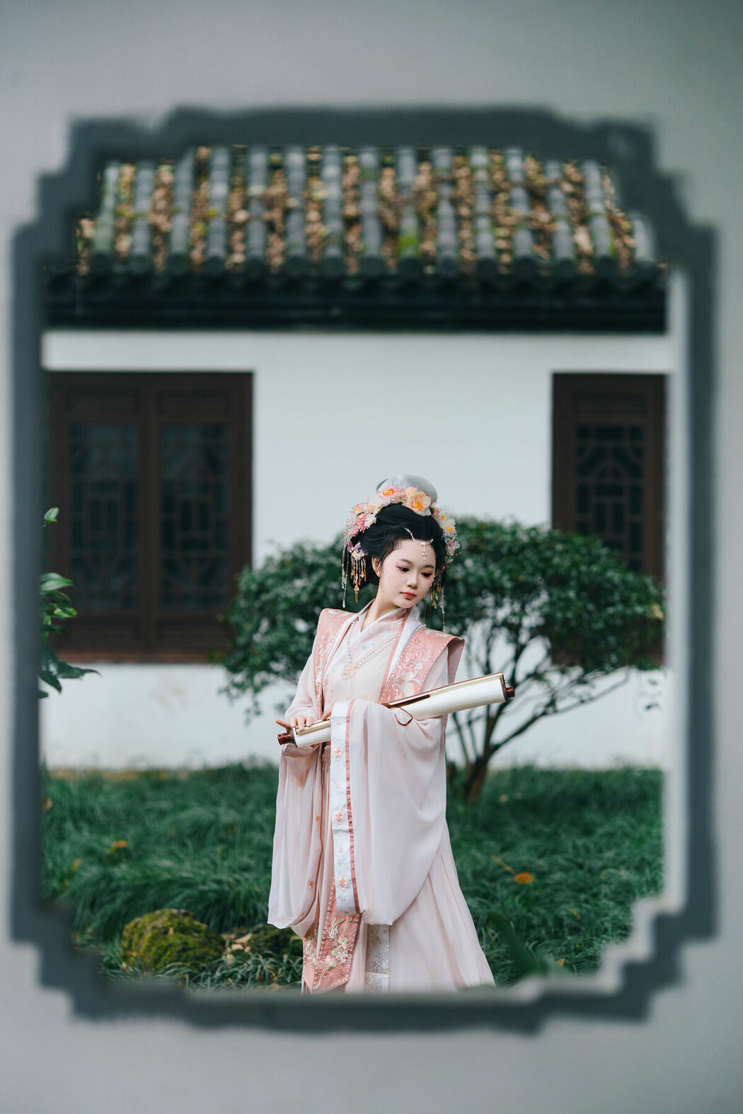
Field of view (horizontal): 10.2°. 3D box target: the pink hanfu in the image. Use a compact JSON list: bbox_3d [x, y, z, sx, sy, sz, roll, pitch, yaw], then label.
[{"bbox_3d":[0.033,0.796,10.400,0.600,1.360,0.500,0,0,33],"label":"pink hanfu"}]

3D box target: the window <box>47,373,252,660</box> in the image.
[{"bbox_3d":[-1.149,-0.203,21.500,1.070,1.500,0.100,0,0,0],"label":"window"}]

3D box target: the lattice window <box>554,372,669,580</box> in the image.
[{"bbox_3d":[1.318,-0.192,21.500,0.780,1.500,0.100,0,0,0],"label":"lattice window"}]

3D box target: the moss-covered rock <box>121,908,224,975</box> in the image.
[{"bbox_3d":[-0.567,1.106,11.800,0.300,0.210,0.260,0,0,0],"label":"moss-covered rock"}]

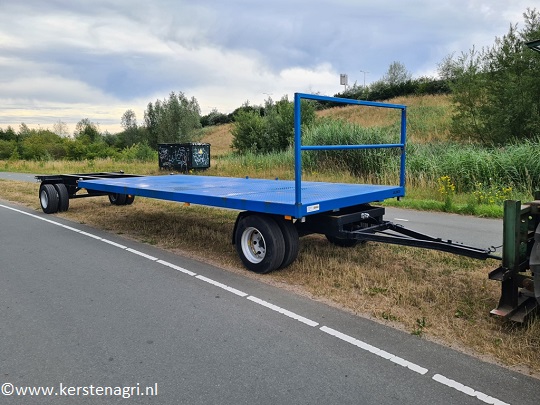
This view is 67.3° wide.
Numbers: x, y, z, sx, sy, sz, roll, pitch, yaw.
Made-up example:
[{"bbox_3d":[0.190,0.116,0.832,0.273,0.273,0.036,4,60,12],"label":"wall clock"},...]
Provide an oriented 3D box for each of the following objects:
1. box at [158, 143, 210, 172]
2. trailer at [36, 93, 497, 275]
[{"bbox_3d":[-5.405,-2.820,25.823,2.800,1.800,1.500,4,9,35],"label":"box"},{"bbox_3d":[-1.523,-0.530,8.159,11.370,2.220,2.550,6,11,44],"label":"trailer"}]

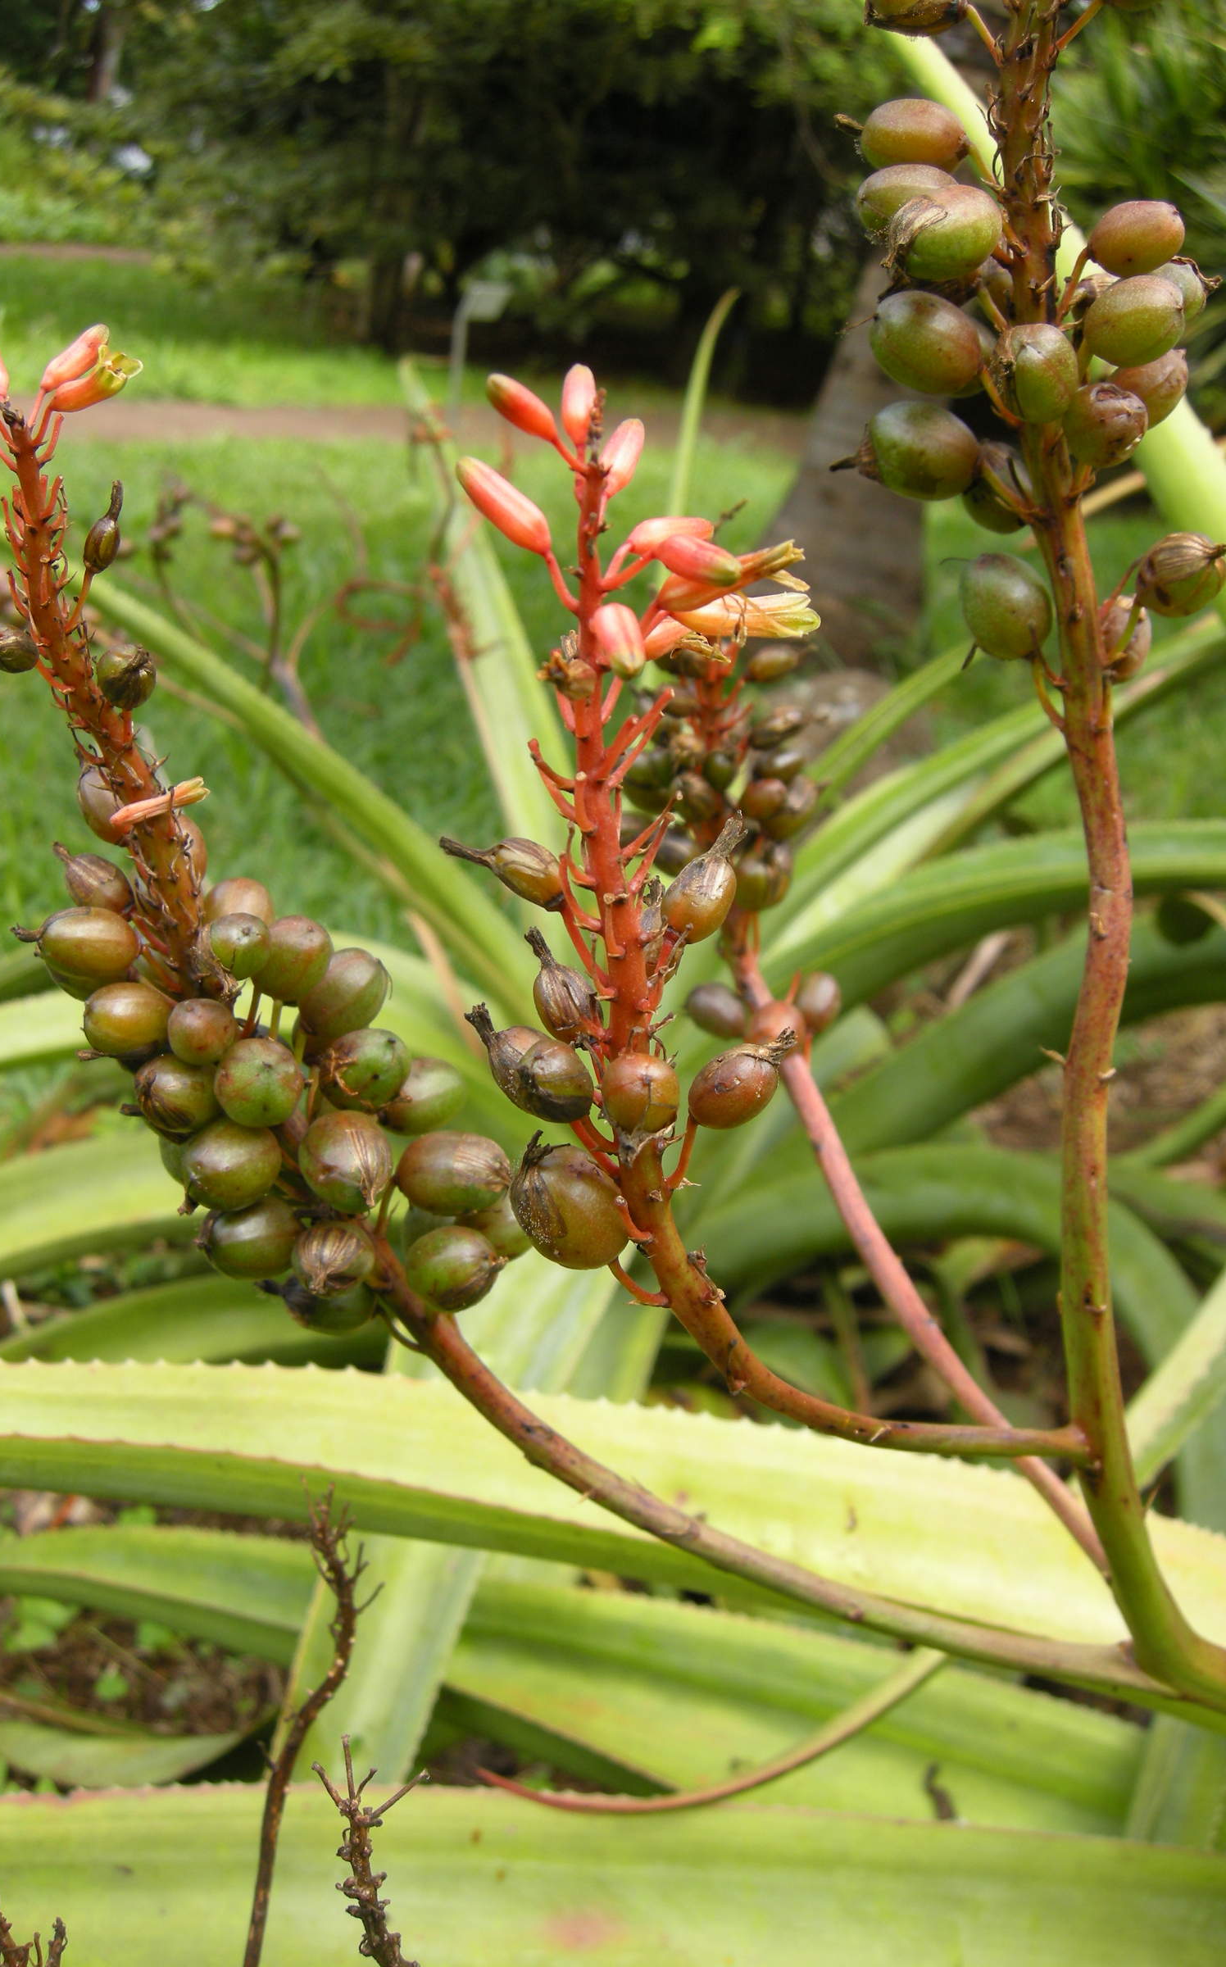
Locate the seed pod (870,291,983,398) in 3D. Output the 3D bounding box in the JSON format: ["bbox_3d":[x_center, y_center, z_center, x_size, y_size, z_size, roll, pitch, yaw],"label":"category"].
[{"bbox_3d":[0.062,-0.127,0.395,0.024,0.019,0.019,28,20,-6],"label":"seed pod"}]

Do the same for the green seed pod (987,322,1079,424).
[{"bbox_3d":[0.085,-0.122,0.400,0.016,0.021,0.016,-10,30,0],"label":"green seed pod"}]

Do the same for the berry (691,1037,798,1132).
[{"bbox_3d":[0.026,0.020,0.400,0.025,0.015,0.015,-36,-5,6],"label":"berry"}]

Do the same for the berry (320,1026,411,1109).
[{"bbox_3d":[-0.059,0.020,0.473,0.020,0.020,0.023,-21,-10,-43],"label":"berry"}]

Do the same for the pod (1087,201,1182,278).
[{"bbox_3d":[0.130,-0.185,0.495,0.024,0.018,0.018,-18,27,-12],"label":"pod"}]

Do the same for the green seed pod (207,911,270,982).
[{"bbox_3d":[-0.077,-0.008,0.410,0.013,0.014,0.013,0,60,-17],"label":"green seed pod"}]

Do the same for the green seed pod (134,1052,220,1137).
[{"bbox_3d":[-0.098,0.025,0.447,0.018,0.018,0.021,13,27,27],"label":"green seed pod"}]

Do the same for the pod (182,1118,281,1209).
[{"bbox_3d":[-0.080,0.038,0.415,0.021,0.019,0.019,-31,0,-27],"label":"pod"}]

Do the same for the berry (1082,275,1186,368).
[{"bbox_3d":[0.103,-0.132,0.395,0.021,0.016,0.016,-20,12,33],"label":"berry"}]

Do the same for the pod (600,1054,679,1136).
[{"bbox_3d":[0.006,0.023,0.417,0.016,0.016,0.019,0,-12,0],"label":"pod"}]

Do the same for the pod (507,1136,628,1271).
[{"bbox_3d":[-0.009,0.047,0.422,0.022,0.028,0.022,-42,21,0],"label":"pod"}]

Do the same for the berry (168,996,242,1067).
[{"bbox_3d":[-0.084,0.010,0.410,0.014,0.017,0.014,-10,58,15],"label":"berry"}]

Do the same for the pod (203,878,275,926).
[{"bbox_3d":[-0.088,-0.017,0.470,0.017,0.017,0.019,11,40,13],"label":"pod"}]

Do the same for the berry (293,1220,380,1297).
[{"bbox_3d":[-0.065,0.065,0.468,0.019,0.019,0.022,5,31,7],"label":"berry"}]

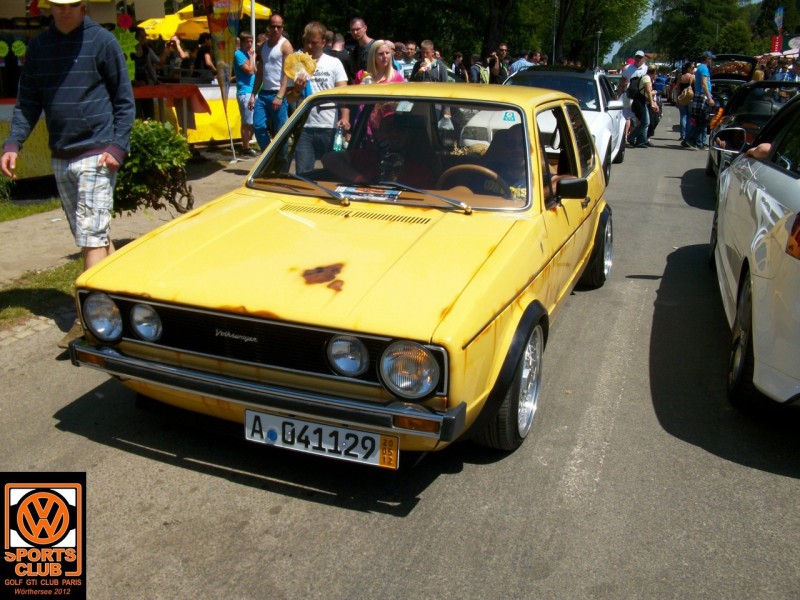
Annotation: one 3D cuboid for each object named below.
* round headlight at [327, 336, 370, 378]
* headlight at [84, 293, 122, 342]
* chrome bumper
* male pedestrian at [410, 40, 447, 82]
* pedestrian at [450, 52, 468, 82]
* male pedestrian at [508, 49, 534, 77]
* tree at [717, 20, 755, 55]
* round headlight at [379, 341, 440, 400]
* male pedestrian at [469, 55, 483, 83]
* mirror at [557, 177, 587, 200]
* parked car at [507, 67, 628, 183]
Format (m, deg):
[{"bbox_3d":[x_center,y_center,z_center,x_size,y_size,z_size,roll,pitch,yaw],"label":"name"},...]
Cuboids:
[{"bbox_3d":[-0.149,0.165,2.388,0.142,0.142,0.070,8,18,20],"label":"round headlight"},{"bbox_3d":[-0.997,0.055,2.686,0.180,0.180,0.075,8,18,20],"label":"headlight"},{"bbox_3d":[-0.481,0.265,2.528,1.430,0.105,0.170,8,18,20],"label":"chrome bumper"},{"bbox_3d":[0.356,-2.649,10.640,0.500,1.656,0.380,3,17,6],"label":"male pedestrian"},{"bbox_3d":[1.298,-4.463,17.000,0.320,1.700,0.480,15,21,38],"label":"pedestrian"},{"bbox_3d":[2.530,-4.453,16.744,0.550,1.686,0.420,16,22,40],"label":"male pedestrian"},{"bbox_3d":[27.835,-20.318,65.007,3.600,5.600,3.600,1,17,0],"label":"tree"},{"bbox_3d":[0.036,0.201,2.337,0.180,0.180,0.070,8,18,20],"label":"round headlight"},{"bbox_3d":[1.709,-4.875,18.230,0.500,1.589,0.380,-13,22,-40],"label":"male pedestrian"},{"bbox_3d":[0.697,-0.446,3.163,0.135,0.088,0.070,8,18,20],"label":"mirror"},{"bbox_3d":[2.080,-2.410,10.444,1.800,1.410,4.270,7,18,18],"label":"parked car"}]

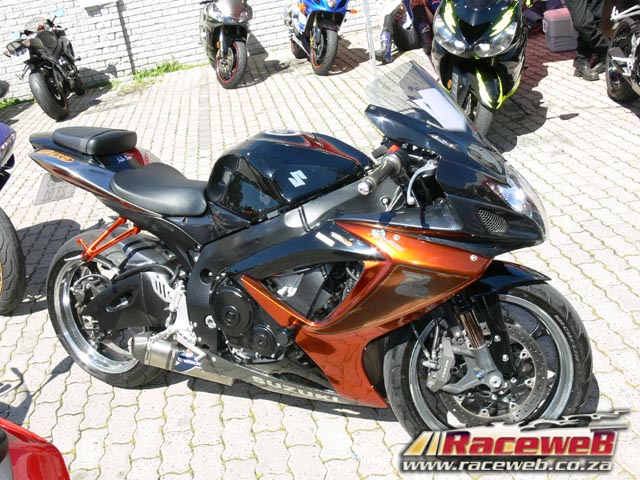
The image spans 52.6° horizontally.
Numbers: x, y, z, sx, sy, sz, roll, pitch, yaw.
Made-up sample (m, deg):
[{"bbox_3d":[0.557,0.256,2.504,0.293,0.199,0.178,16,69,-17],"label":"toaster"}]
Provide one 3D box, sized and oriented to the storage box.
[{"bbox_3d":[2.405,-2.077,6.386,0.350,0.350,0.300,-4,27,12],"label":"storage box"}]

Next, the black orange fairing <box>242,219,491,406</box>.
[{"bbox_3d":[0.127,0.193,1.809,0.725,0.585,0.250,4,17,26],"label":"black orange fairing"}]

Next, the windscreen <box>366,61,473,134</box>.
[{"bbox_3d":[0.294,-0.371,1.697,0.250,0.200,0.360,4,17,26],"label":"windscreen"}]

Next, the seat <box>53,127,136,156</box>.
[{"bbox_3d":[-0.793,-0.344,2.254,0.370,0.090,0.230,4,17,26],"label":"seat"}]

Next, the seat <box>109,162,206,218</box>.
[{"bbox_3d":[-0.506,-0.178,2.159,0.440,0.125,0.280,4,17,26],"label":"seat"}]

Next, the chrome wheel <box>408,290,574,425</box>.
[{"bbox_3d":[0.472,0.367,1.830,0.460,0.460,0.110,-8,5,3],"label":"chrome wheel"}]

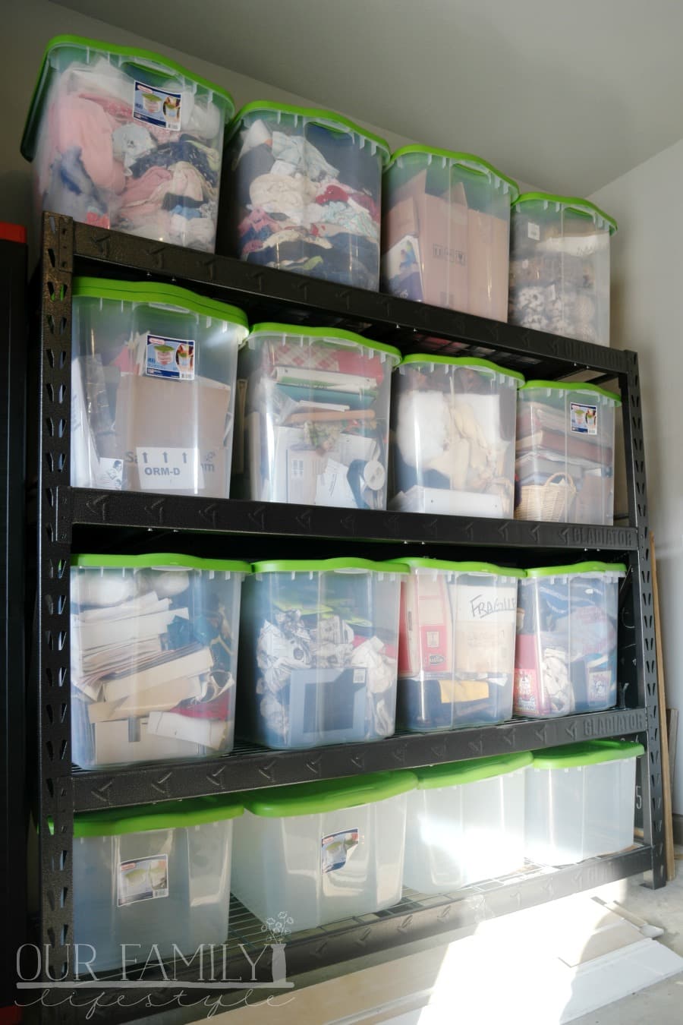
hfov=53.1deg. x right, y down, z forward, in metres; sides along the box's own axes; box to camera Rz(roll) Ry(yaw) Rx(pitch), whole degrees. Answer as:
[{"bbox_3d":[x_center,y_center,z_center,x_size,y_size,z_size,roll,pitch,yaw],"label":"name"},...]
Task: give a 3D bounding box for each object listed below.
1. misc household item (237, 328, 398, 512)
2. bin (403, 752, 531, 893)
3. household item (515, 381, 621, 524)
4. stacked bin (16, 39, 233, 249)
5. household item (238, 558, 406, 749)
[{"bbox_3d":[-0.183,-0.223,2.096,0.465,0.460,0.570,4,-7,-29],"label":"misc household item"},{"bbox_3d":[0.284,0.929,2.193,0.465,0.345,0.585,3,-7,-28],"label":"bin"},{"bbox_3d":[0.639,-0.174,2.518,0.460,0.460,0.570,4,-7,-29],"label":"household item"},{"bbox_3d":[-0.629,-0.863,1.911,0.460,0.455,0.570,4,-7,-31],"label":"stacked bin"},{"bbox_3d":[-0.112,0.391,2.028,0.465,0.490,0.585,3,-7,-28],"label":"household item"}]

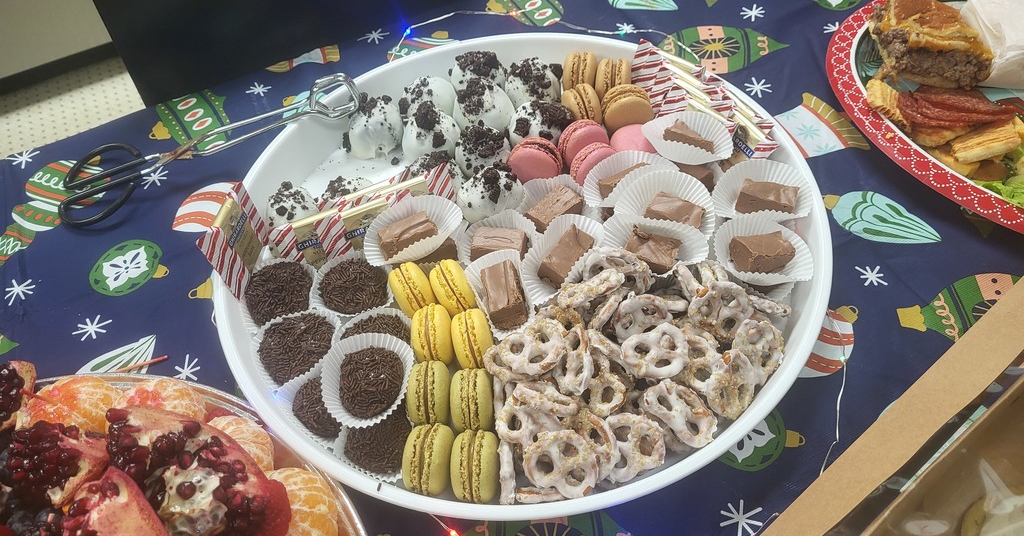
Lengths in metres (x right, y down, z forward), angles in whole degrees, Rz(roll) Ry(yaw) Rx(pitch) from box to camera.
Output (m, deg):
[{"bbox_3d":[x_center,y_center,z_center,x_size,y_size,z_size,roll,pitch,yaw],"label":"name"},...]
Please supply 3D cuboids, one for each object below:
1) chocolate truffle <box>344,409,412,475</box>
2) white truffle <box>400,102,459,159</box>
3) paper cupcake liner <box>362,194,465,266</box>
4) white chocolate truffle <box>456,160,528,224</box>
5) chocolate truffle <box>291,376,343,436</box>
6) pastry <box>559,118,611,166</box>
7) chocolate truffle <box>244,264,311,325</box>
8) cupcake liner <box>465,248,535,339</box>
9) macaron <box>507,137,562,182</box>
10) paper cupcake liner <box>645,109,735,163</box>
[{"bbox_3d":[-0.079,0.102,0.454,0.042,0.036,0.042,-7,53,0],"label":"chocolate truffle"},{"bbox_3d":[-0.065,-0.109,0.611,0.044,0.042,0.044,-8,52,0],"label":"white truffle"},{"bbox_3d":[-0.066,-0.022,0.527,0.074,0.027,0.047,-33,61,-15],"label":"paper cupcake liner"},{"bbox_3d":[-0.014,-0.053,0.537,0.046,0.040,0.046,-8,52,-1],"label":"white chocolate truffle"},{"bbox_3d":[-0.120,0.091,0.500,0.043,0.036,0.043,-5,60,-3],"label":"chocolate truffle"},{"bbox_3d":[0.056,-0.092,0.585,0.041,0.041,0.026,-36,50,-20],"label":"pastry"},{"bbox_3d":[-0.159,0.018,0.524,0.044,0.040,0.044,-8,52,0],"label":"chocolate truffle"},{"bbox_3d":[-0.008,0.018,0.515,0.048,0.028,0.059,-10,52,-1],"label":"cupcake liner"},{"bbox_3d":[0.016,-0.079,0.578,0.041,0.041,0.026,20,41,19],"label":"macaron"},{"bbox_3d":[0.127,-0.091,0.555,0.067,0.024,0.044,8,57,10],"label":"paper cupcake liner"}]

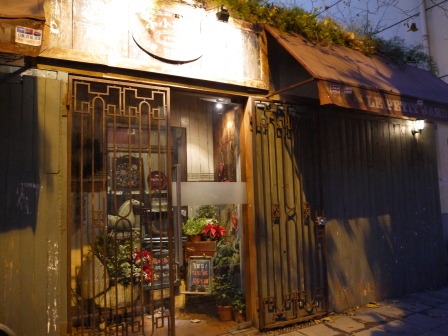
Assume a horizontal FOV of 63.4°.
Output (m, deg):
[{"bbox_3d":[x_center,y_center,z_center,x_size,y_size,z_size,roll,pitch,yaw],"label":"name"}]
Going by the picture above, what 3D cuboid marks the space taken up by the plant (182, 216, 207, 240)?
[{"bbox_3d":[-0.387,0.793,4.750,0.290,0.300,0.270,-1,-5,0],"label":"plant"}]

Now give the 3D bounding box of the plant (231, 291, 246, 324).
[{"bbox_3d":[0.184,1.588,4.170,0.190,0.360,0.190,-1,-5,0],"label":"plant"}]

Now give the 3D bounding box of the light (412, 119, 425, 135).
[{"bbox_3d":[2.902,-0.634,5.408,0.140,0.290,0.210,1,-5,-29],"label":"light"}]

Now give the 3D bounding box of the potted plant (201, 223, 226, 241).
[{"bbox_3d":[-0.136,0.824,4.700,0.310,0.240,0.280,1,-5,-29],"label":"potted plant"}]

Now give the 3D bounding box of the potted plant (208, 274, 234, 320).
[{"bbox_3d":[-0.023,1.508,4.220,0.290,0.510,0.280,-1,-5,0],"label":"potted plant"}]

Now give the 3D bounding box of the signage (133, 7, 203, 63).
[{"bbox_3d":[-0.529,-1.290,3.515,0.760,0.540,0.050,1,-5,-29],"label":"signage"}]

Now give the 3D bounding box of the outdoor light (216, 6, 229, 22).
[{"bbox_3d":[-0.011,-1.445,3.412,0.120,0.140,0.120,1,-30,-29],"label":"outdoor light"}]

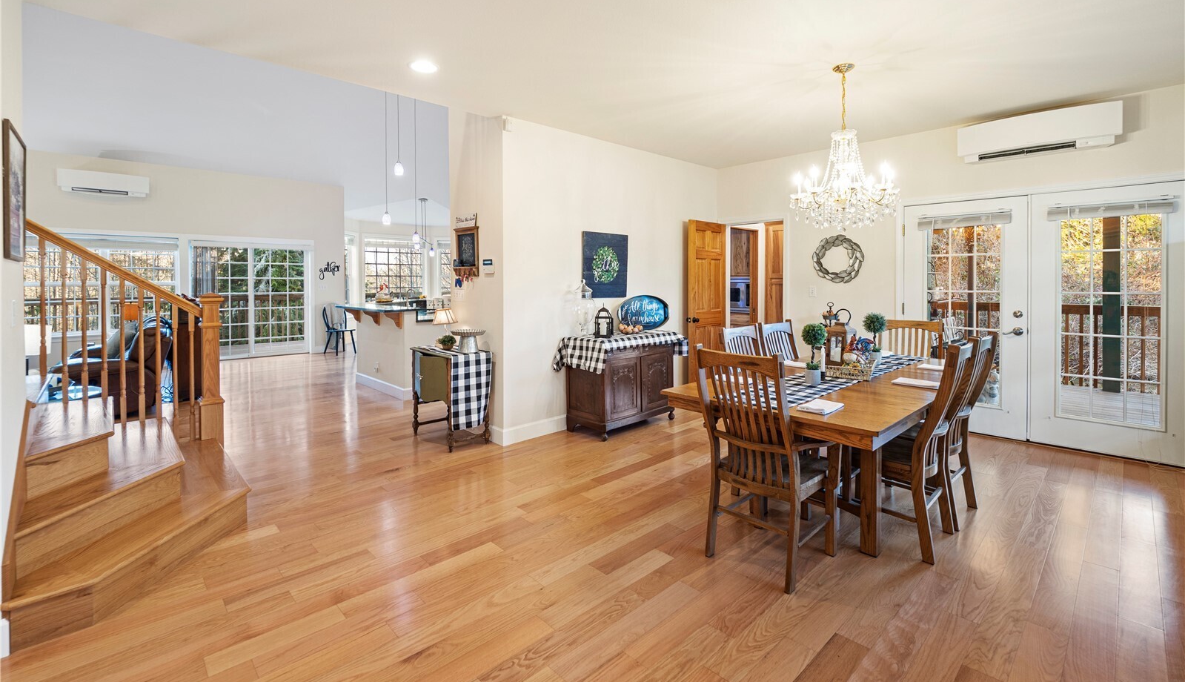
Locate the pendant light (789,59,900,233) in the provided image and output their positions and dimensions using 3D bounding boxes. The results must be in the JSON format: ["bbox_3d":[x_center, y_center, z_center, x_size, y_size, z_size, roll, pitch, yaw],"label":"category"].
[{"bbox_3d":[1.693,-1.294,3.233,0.724,1.091,0.724,0,4,0],"label":"pendant light"}]

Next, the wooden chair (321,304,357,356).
[{"bbox_3d":[-4.890,-0.233,9.285,0.451,0.941,0.509,-6,8,-44],"label":"wooden chair"}]

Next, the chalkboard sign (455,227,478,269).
[{"bbox_3d":[-1.178,-0.777,4.447,0.400,0.387,0.065,6,8,43],"label":"chalkboard sign"}]

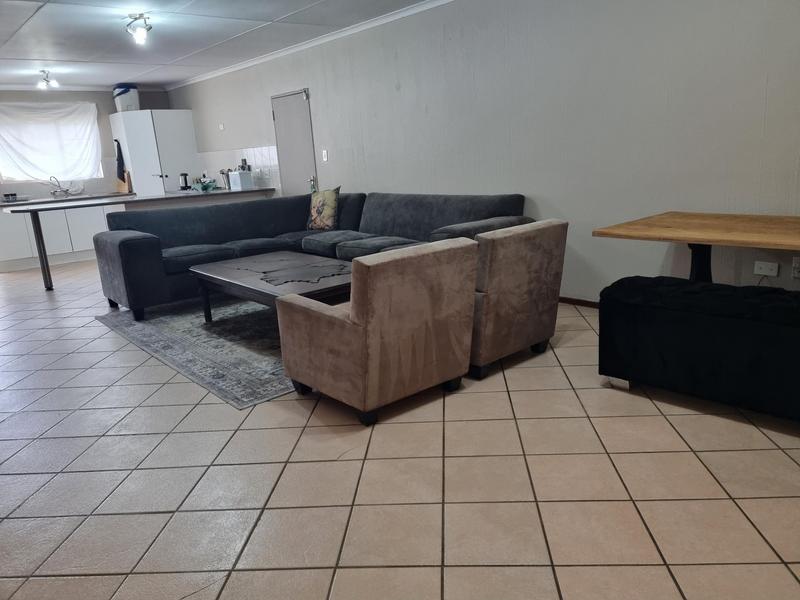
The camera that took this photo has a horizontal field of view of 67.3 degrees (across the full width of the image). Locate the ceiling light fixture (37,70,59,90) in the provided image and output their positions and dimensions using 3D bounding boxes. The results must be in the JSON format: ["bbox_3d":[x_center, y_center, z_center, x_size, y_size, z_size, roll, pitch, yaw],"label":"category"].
[{"bbox_3d":[-4.095,-2.559,6.991,0.290,0.230,0.260,-15,18,-37],"label":"ceiling light fixture"}]

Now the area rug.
[{"bbox_3d":[-1.073,0.162,5.062,2.050,0.010,3.111,-15,18,-37],"label":"area rug"}]

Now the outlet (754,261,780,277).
[{"bbox_3d":[2.180,-0.186,3.574,0.020,0.076,0.122,-16,18,-38],"label":"outlet"}]

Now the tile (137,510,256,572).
[{"bbox_3d":[-0.712,0.866,2.167,0.343,0.010,0.343,-3,14,5],"label":"tile"}]

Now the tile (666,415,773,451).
[{"bbox_3d":[1.368,0.563,2.571,0.331,0.010,0.331,-3,14,5],"label":"tile"}]

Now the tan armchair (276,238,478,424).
[{"bbox_3d":[-0.127,0.111,3.159,0.661,0.809,0.907,-15,17,-36],"label":"tan armchair"}]

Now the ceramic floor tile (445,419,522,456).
[{"bbox_3d":[0.367,0.626,2.700,0.331,0.010,0.331,-3,14,5],"label":"ceramic floor tile"}]

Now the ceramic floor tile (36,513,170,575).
[{"bbox_3d":[-1.027,0.858,2.128,0.331,0.010,0.331,-3,14,5],"label":"ceramic floor tile"}]

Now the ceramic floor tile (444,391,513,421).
[{"bbox_3d":[0.391,0.541,3.029,0.331,0.010,0.331,-3,14,5],"label":"ceramic floor tile"}]

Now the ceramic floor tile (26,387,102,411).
[{"bbox_3d":[-2.006,0.600,3.628,0.343,0.010,0.343,-3,14,5],"label":"ceramic floor tile"}]

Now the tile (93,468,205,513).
[{"bbox_3d":[-1.014,0.783,2.487,0.331,0.010,0.331,-3,14,5],"label":"tile"}]

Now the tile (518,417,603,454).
[{"bbox_3d":[0.706,0.608,2.670,0.331,0.010,0.331,-3,14,5],"label":"tile"}]

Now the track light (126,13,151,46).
[{"bbox_3d":[-2.107,-2.176,4.873,0.220,0.250,0.220,-9,15,-19],"label":"track light"}]

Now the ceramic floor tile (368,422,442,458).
[{"bbox_3d":[0.028,0.644,2.729,0.331,0.010,0.331,-3,14,5],"label":"ceramic floor tile"}]

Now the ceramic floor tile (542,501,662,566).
[{"bbox_3d":[0.658,0.777,2.011,0.331,0.010,0.331,-3,14,5],"label":"ceramic floor tile"}]

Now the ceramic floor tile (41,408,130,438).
[{"bbox_3d":[-1.624,0.647,3.165,0.331,0.010,0.331,-3,14,5],"label":"ceramic floor tile"}]

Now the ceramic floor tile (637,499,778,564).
[{"bbox_3d":[1.015,0.772,2.015,0.343,0.010,0.343,-3,14,5],"label":"ceramic floor tile"}]

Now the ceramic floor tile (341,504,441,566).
[{"bbox_3d":[-0.021,0.802,2.039,0.331,0.010,0.331,-3,14,5],"label":"ceramic floor tile"}]

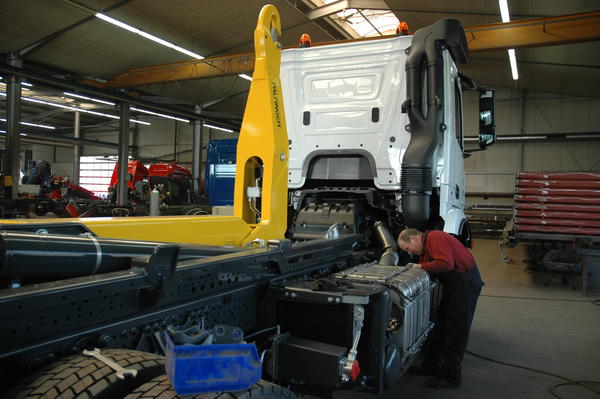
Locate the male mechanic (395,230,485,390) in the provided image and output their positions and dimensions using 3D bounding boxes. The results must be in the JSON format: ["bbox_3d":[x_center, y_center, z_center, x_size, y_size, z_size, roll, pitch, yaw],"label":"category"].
[{"bbox_3d":[1.265,0.955,4.050,0.760,1.390,0.560,1,0,16],"label":"male mechanic"}]

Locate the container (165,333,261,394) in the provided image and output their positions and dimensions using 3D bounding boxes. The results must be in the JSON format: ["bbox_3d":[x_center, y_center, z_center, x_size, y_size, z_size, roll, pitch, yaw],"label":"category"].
[{"bbox_3d":[-0.252,0.464,1.297,0.245,0.130,0.160,5,-4,-24],"label":"container"}]

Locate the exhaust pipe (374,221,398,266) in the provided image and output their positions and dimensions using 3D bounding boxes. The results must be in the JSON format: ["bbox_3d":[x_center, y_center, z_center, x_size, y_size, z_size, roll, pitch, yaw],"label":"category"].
[{"bbox_3d":[0.855,0.440,4.450,0.160,0.460,0.160,-10,-14,-16],"label":"exhaust pipe"}]

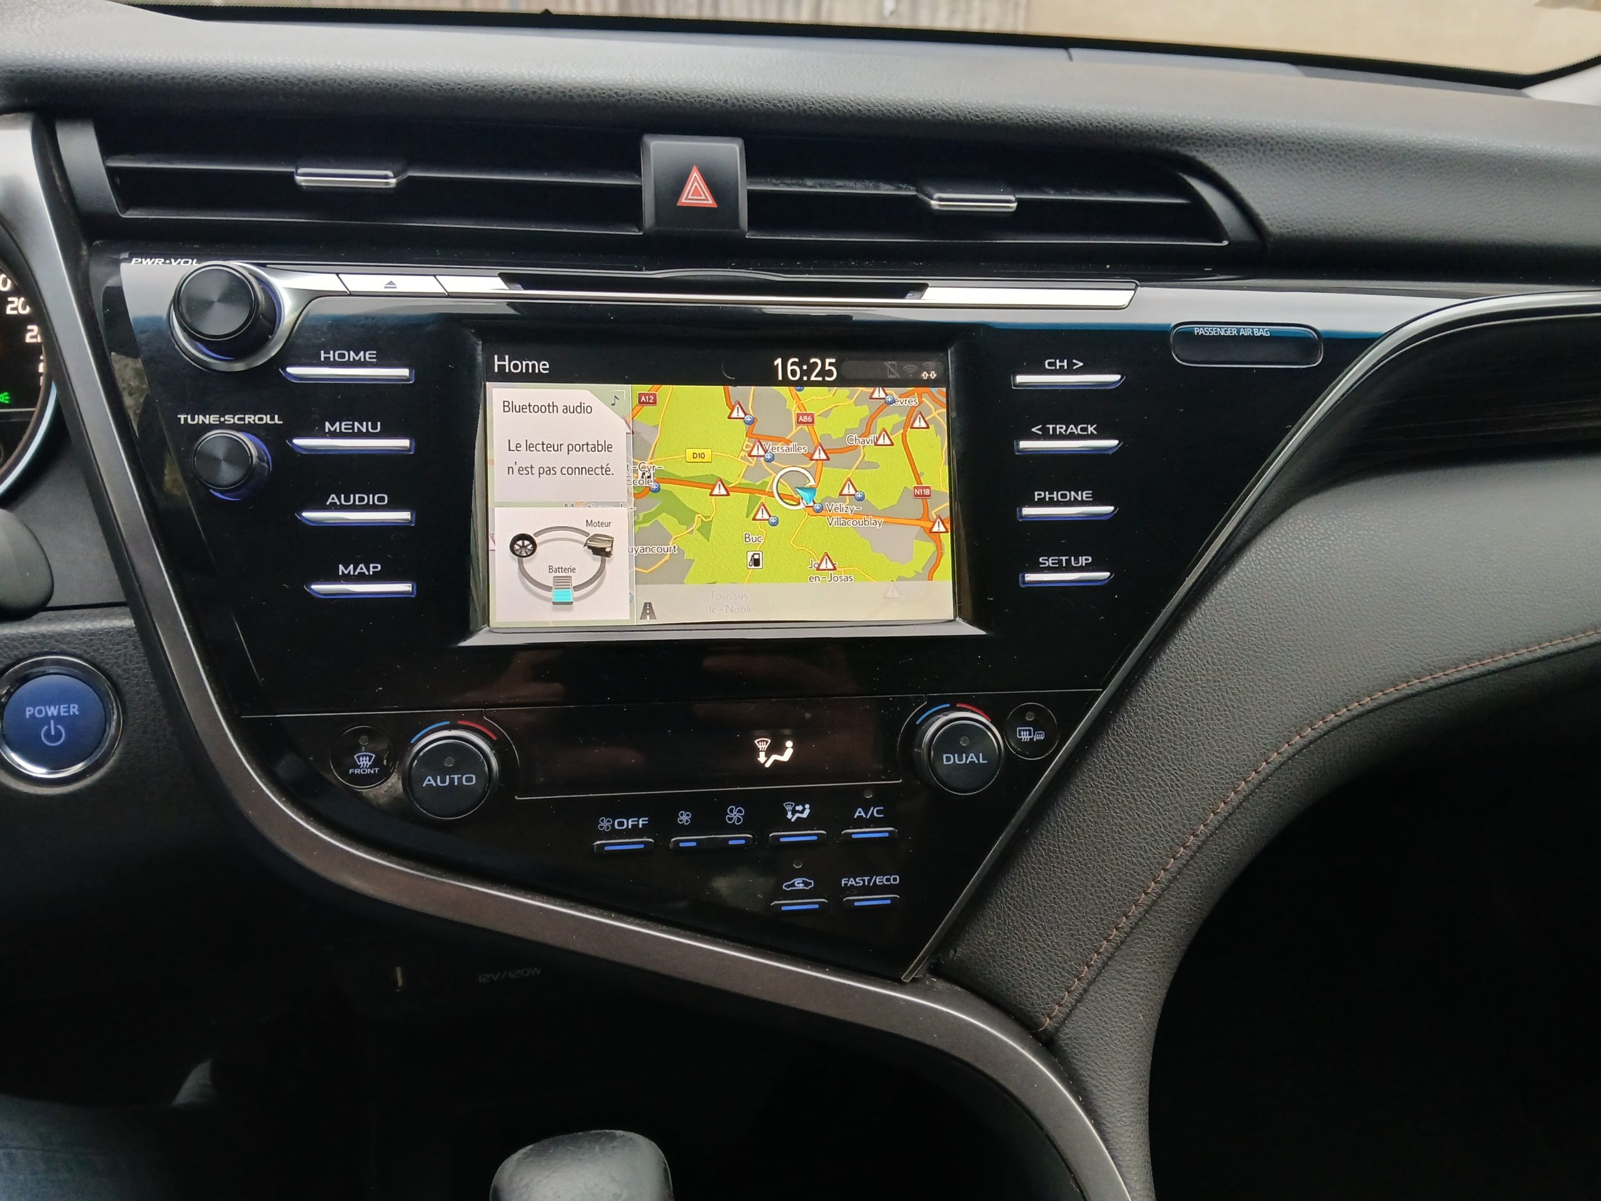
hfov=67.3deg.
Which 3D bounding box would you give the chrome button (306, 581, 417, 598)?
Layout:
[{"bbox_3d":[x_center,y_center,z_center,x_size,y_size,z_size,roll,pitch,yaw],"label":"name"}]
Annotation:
[{"bbox_3d":[-0.139,-0.003,0.378,0.033,0.005,0.004,-1,-3,-9],"label":"chrome button"}]

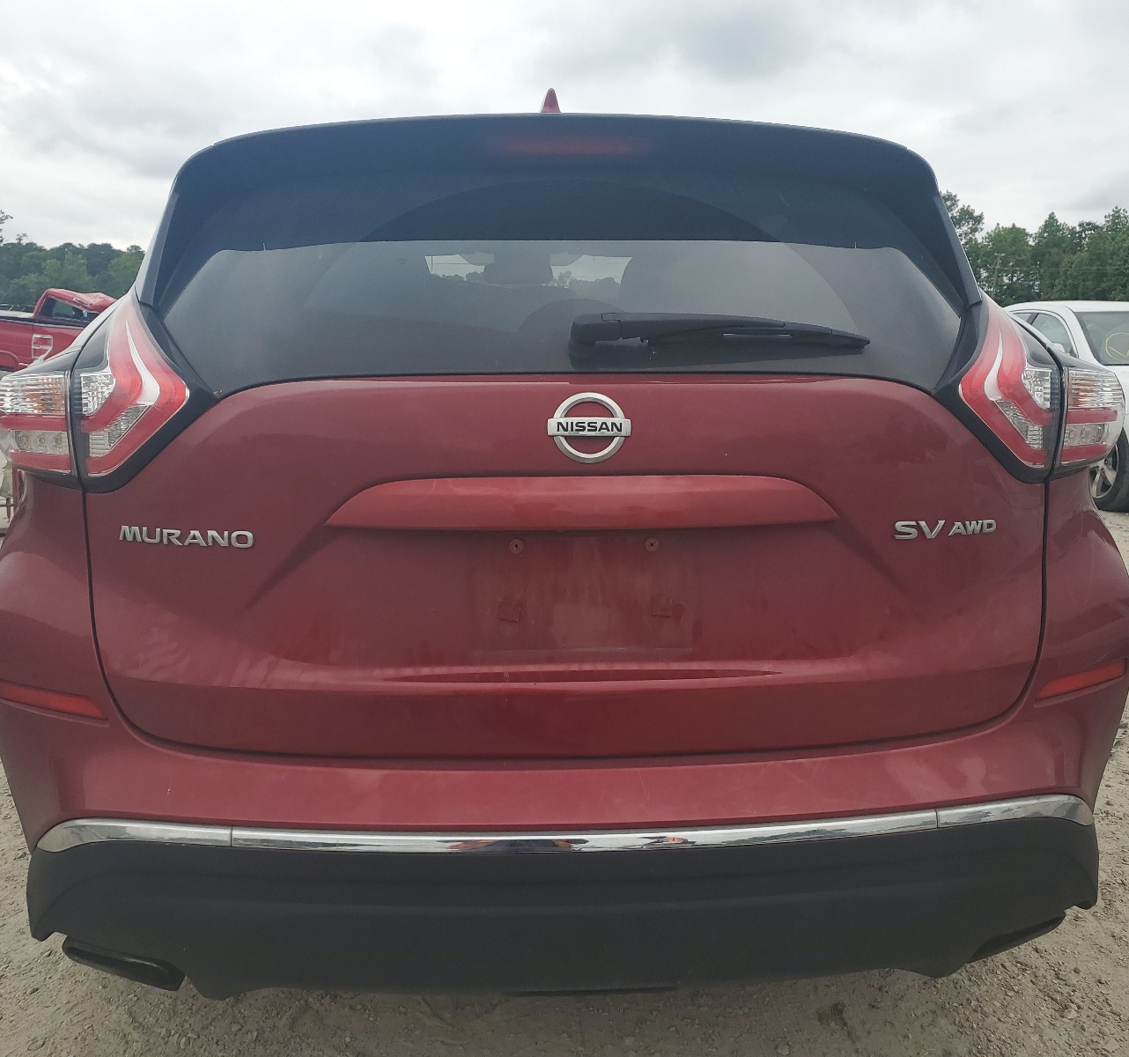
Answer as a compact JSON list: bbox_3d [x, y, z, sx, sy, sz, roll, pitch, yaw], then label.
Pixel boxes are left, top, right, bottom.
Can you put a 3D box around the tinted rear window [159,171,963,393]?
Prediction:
[{"bbox_3d":[0.013,-0.372,1.597,1.210,0.130,0.470,-1,55,-3],"label":"tinted rear window"}]

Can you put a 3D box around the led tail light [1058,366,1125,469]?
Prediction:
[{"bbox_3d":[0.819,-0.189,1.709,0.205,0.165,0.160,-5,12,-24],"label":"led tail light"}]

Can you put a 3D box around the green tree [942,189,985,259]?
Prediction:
[{"bbox_3d":[33.178,-21.959,89.079,6.500,13.000,6.500,0,11,0],"label":"green tree"}]

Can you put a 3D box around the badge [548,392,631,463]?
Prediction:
[{"bbox_3d":[0.033,-0.132,1.388,0.110,0.096,0.016,-1,-3,-3],"label":"badge"}]

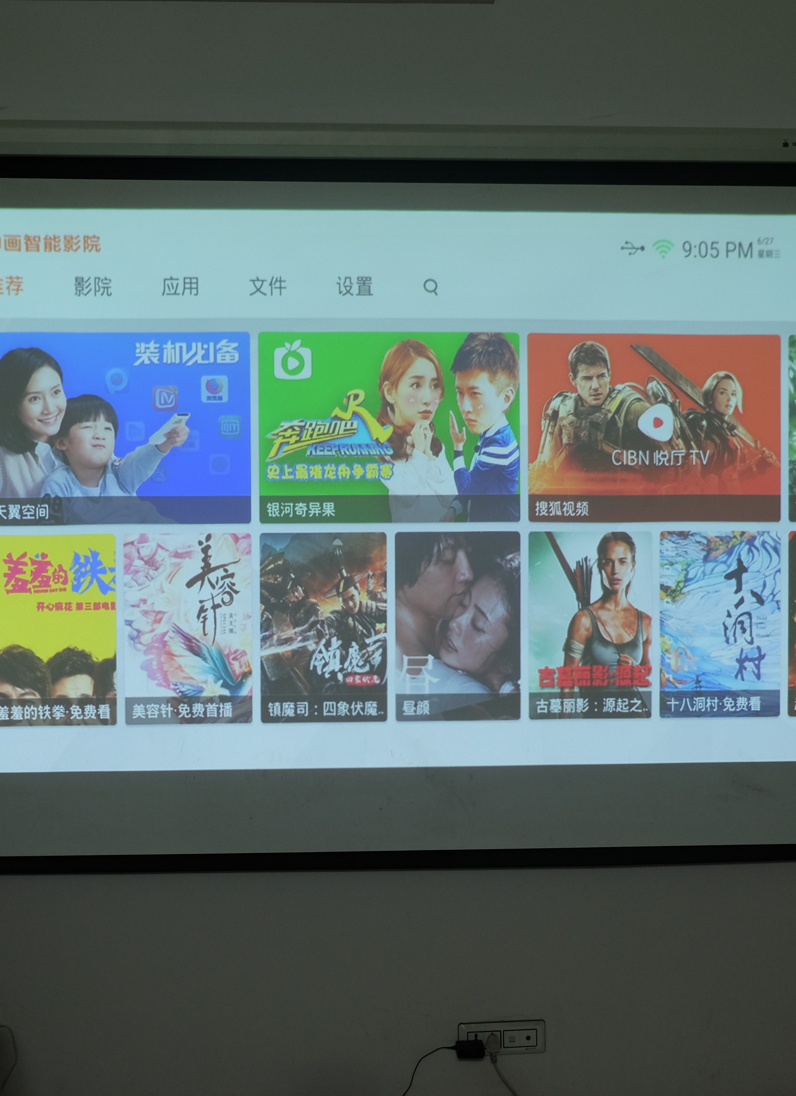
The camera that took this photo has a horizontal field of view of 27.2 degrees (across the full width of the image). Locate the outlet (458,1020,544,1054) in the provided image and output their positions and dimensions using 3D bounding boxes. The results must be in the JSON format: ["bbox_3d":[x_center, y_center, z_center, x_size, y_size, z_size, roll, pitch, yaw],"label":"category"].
[{"bbox_3d":[0.232,1.089,3.660,0.197,0.075,0.014,0,2,-3],"label":"outlet"}]

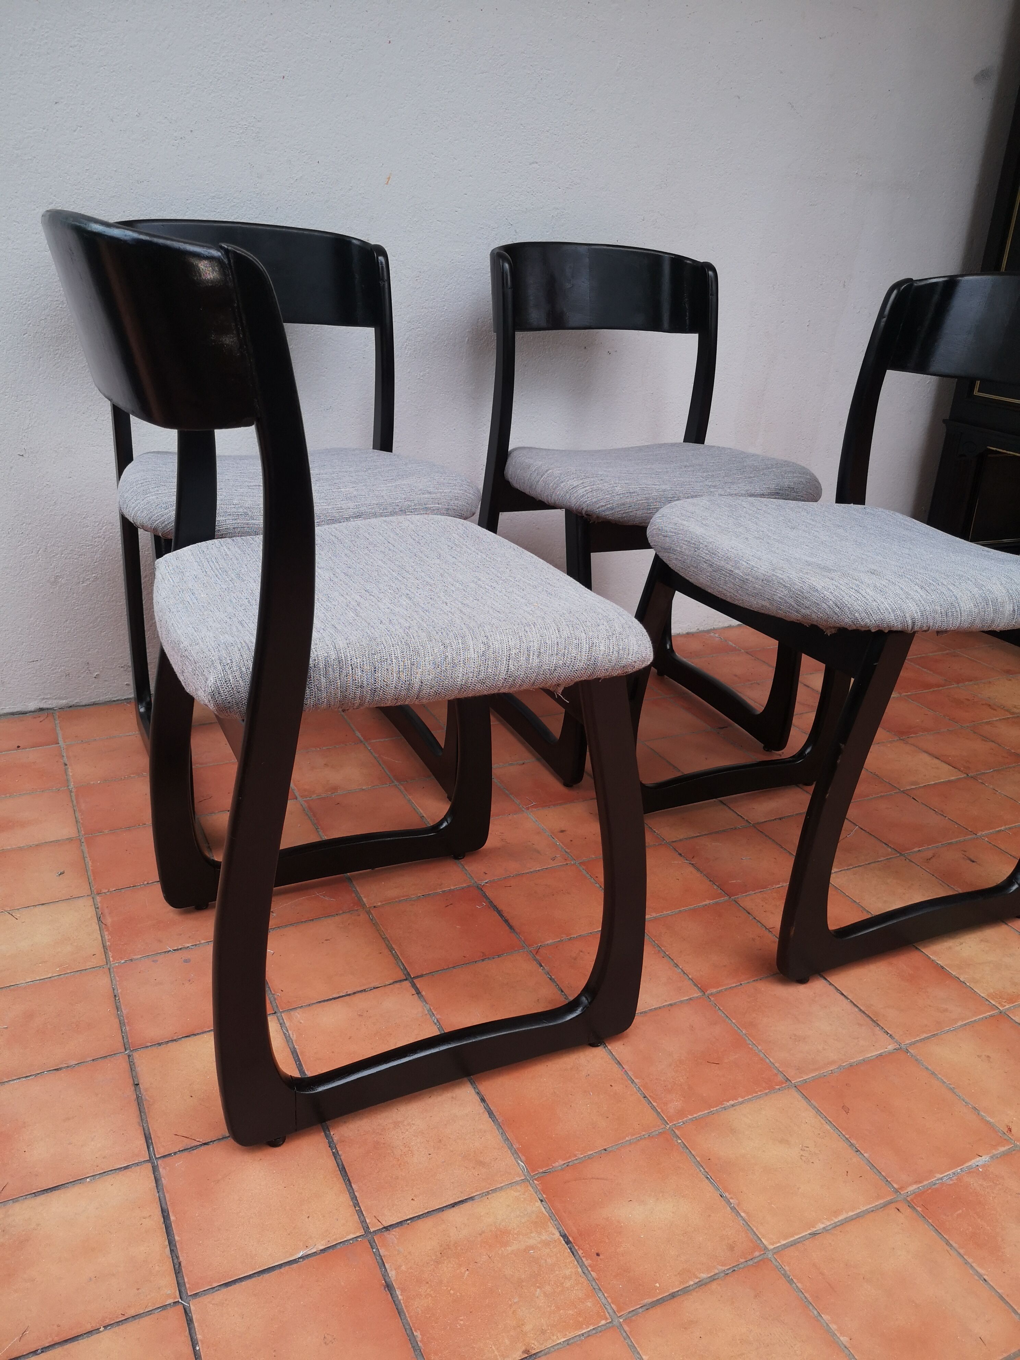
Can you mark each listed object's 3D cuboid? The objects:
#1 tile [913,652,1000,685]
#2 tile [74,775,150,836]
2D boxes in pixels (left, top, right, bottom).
[{"bbox_3d":[0.962,-0.016,2.289,0.147,0.012,0.147,-8,25,-25],"label":"tile"},{"bbox_3d":[-0.551,0.184,1.554,0.149,0.012,0.147,-7,25,-25],"label":"tile"}]

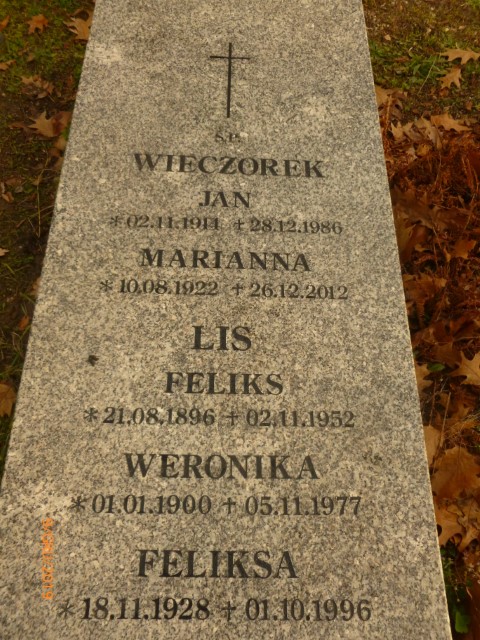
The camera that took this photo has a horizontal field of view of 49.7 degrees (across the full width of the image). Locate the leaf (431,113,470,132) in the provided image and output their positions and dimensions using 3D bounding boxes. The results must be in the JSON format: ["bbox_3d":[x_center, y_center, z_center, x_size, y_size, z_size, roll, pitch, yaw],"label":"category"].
[{"bbox_3d":[0.709,-0.671,1.756,0.130,0.030,0.088,-5,64,-5],"label":"leaf"}]

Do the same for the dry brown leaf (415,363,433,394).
[{"bbox_3d":[0.469,0.151,1.346,0.070,0.025,0.090,0,64,-2],"label":"dry brown leaf"}]

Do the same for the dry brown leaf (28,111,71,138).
[{"bbox_3d":[-0.643,-0.660,1.731,0.123,0.030,0.125,8,64,2],"label":"dry brown leaf"}]

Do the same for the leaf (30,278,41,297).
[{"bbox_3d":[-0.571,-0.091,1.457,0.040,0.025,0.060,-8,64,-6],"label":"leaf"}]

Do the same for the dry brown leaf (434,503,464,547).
[{"bbox_3d":[0.468,0.464,1.179,0.085,0.030,0.100,-10,65,-7],"label":"dry brown leaf"}]

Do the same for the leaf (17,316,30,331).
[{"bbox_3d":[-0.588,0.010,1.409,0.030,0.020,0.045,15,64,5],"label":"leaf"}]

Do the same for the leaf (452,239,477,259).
[{"bbox_3d":[0.662,-0.209,1.516,0.075,0.030,0.069,2,64,-1],"label":"leaf"}]

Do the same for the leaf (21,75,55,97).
[{"bbox_3d":[-0.700,-0.811,1.799,0.102,0.035,0.130,-15,65,-10],"label":"leaf"}]

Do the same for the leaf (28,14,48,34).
[{"bbox_3d":[-0.759,-1.114,1.952,0.071,0.025,0.110,-14,65,-9],"label":"leaf"}]

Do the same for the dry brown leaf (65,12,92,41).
[{"bbox_3d":[-0.607,-1.109,1.949,0.105,0.040,0.150,-5,64,-4],"label":"dry brown leaf"}]

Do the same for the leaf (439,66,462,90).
[{"bbox_3d":[0.772,-0.889,1.901,0.098,0.025,0.135,8,64,2],"label":"leaf"}]

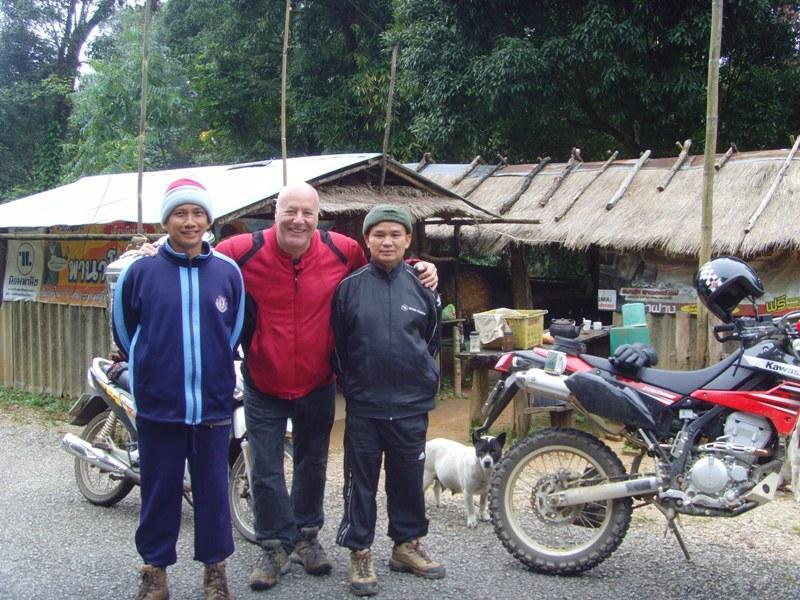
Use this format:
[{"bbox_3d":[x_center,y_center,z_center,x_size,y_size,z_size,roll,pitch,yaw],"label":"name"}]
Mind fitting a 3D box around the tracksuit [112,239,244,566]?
[{"bbox_3d":[-0.946,0.438,3.850,0.560,1.380,0.340,-1,4,-20],"label":"tracksuit"}]

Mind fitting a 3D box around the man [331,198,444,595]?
[{"bbox_3d":[-0.056,0.412,4.020,0.510,1.670,0.400,0,4,-1],"label":"man"}]

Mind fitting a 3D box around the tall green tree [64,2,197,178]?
[{"bbox_3d":[-5.660,-2.986,19.000,3.000,6.300,3.000,1,4,0],"label":"tall green tree"}]

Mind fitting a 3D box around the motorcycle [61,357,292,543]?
[{"bbox_3d":[-1.222,0.669,4.858,1.850,1.060,0.670,3,5,34],"label":"motorcycle"}]

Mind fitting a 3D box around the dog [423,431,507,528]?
[{"bbox_3d":[0.340,0.927,4.980,0.600,0.520,0.220,4,5,41],"label":"dog"}]

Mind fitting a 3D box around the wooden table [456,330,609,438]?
[{"bbox_3d":[1.191,0.670,8.063,0.500,0.630,2.400,2,4,26],"label":"wooden table"}]

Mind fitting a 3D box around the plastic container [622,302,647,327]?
[{"bbox_3d":[2.133,0.132,8.200,0.220,0.220,0.170,-1,4,-18],"label":"plastic container"}]

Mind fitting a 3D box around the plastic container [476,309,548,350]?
[{"bbox_3d":[0.971,0.235,7.717,0.440,0.280,0.570,2,4,26],"label":"plastic container"}]

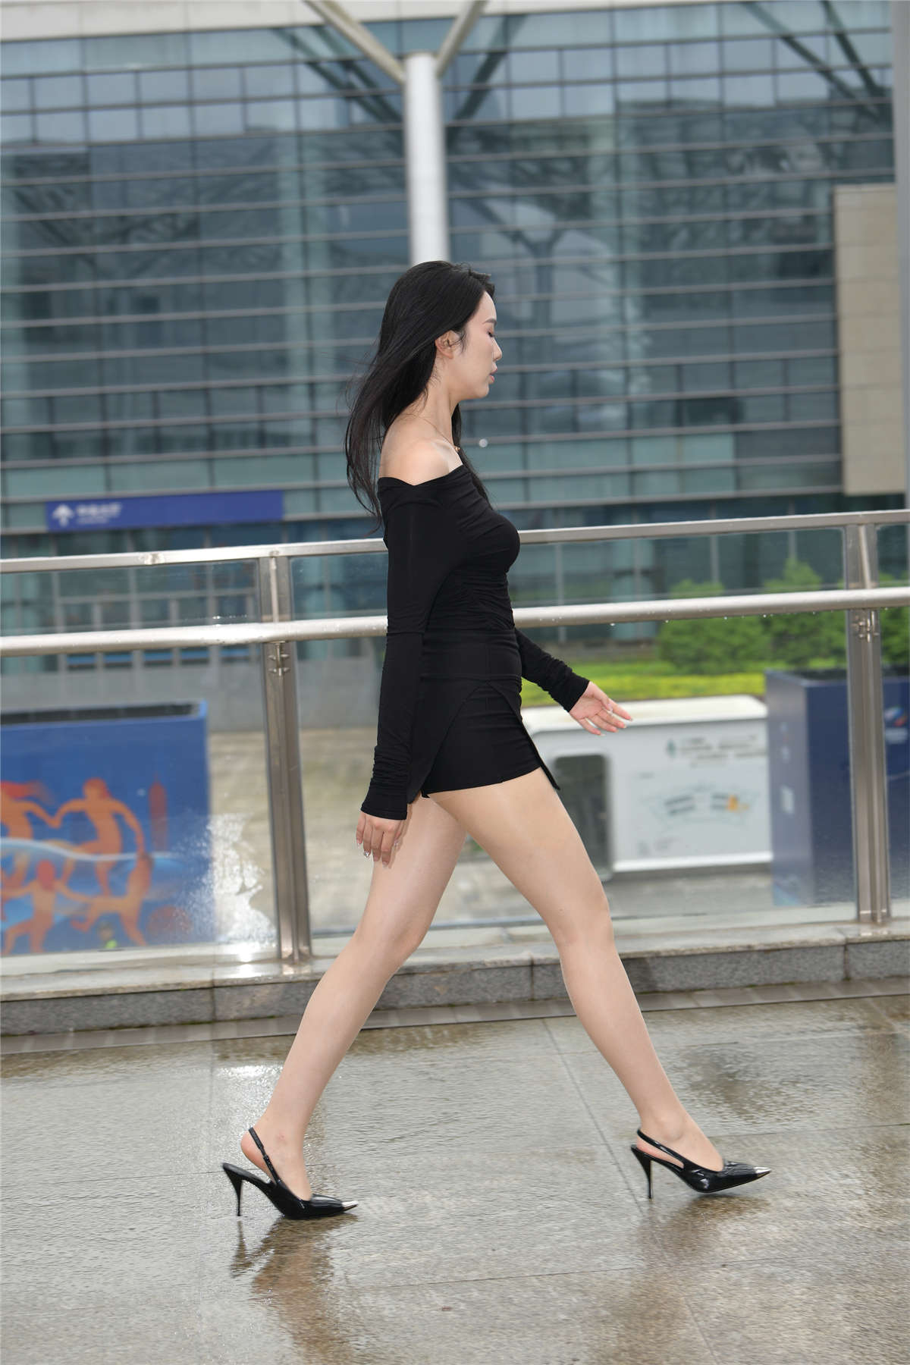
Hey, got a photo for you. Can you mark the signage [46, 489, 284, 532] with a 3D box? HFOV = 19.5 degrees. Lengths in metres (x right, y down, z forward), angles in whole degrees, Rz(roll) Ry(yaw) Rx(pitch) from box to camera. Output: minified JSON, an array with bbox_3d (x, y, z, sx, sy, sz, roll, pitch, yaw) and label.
[{"bbox_3d":[-8.284,-4.915,76.000,6.800,0.840,0.200,-3,5,-1],"label":"signage"}]

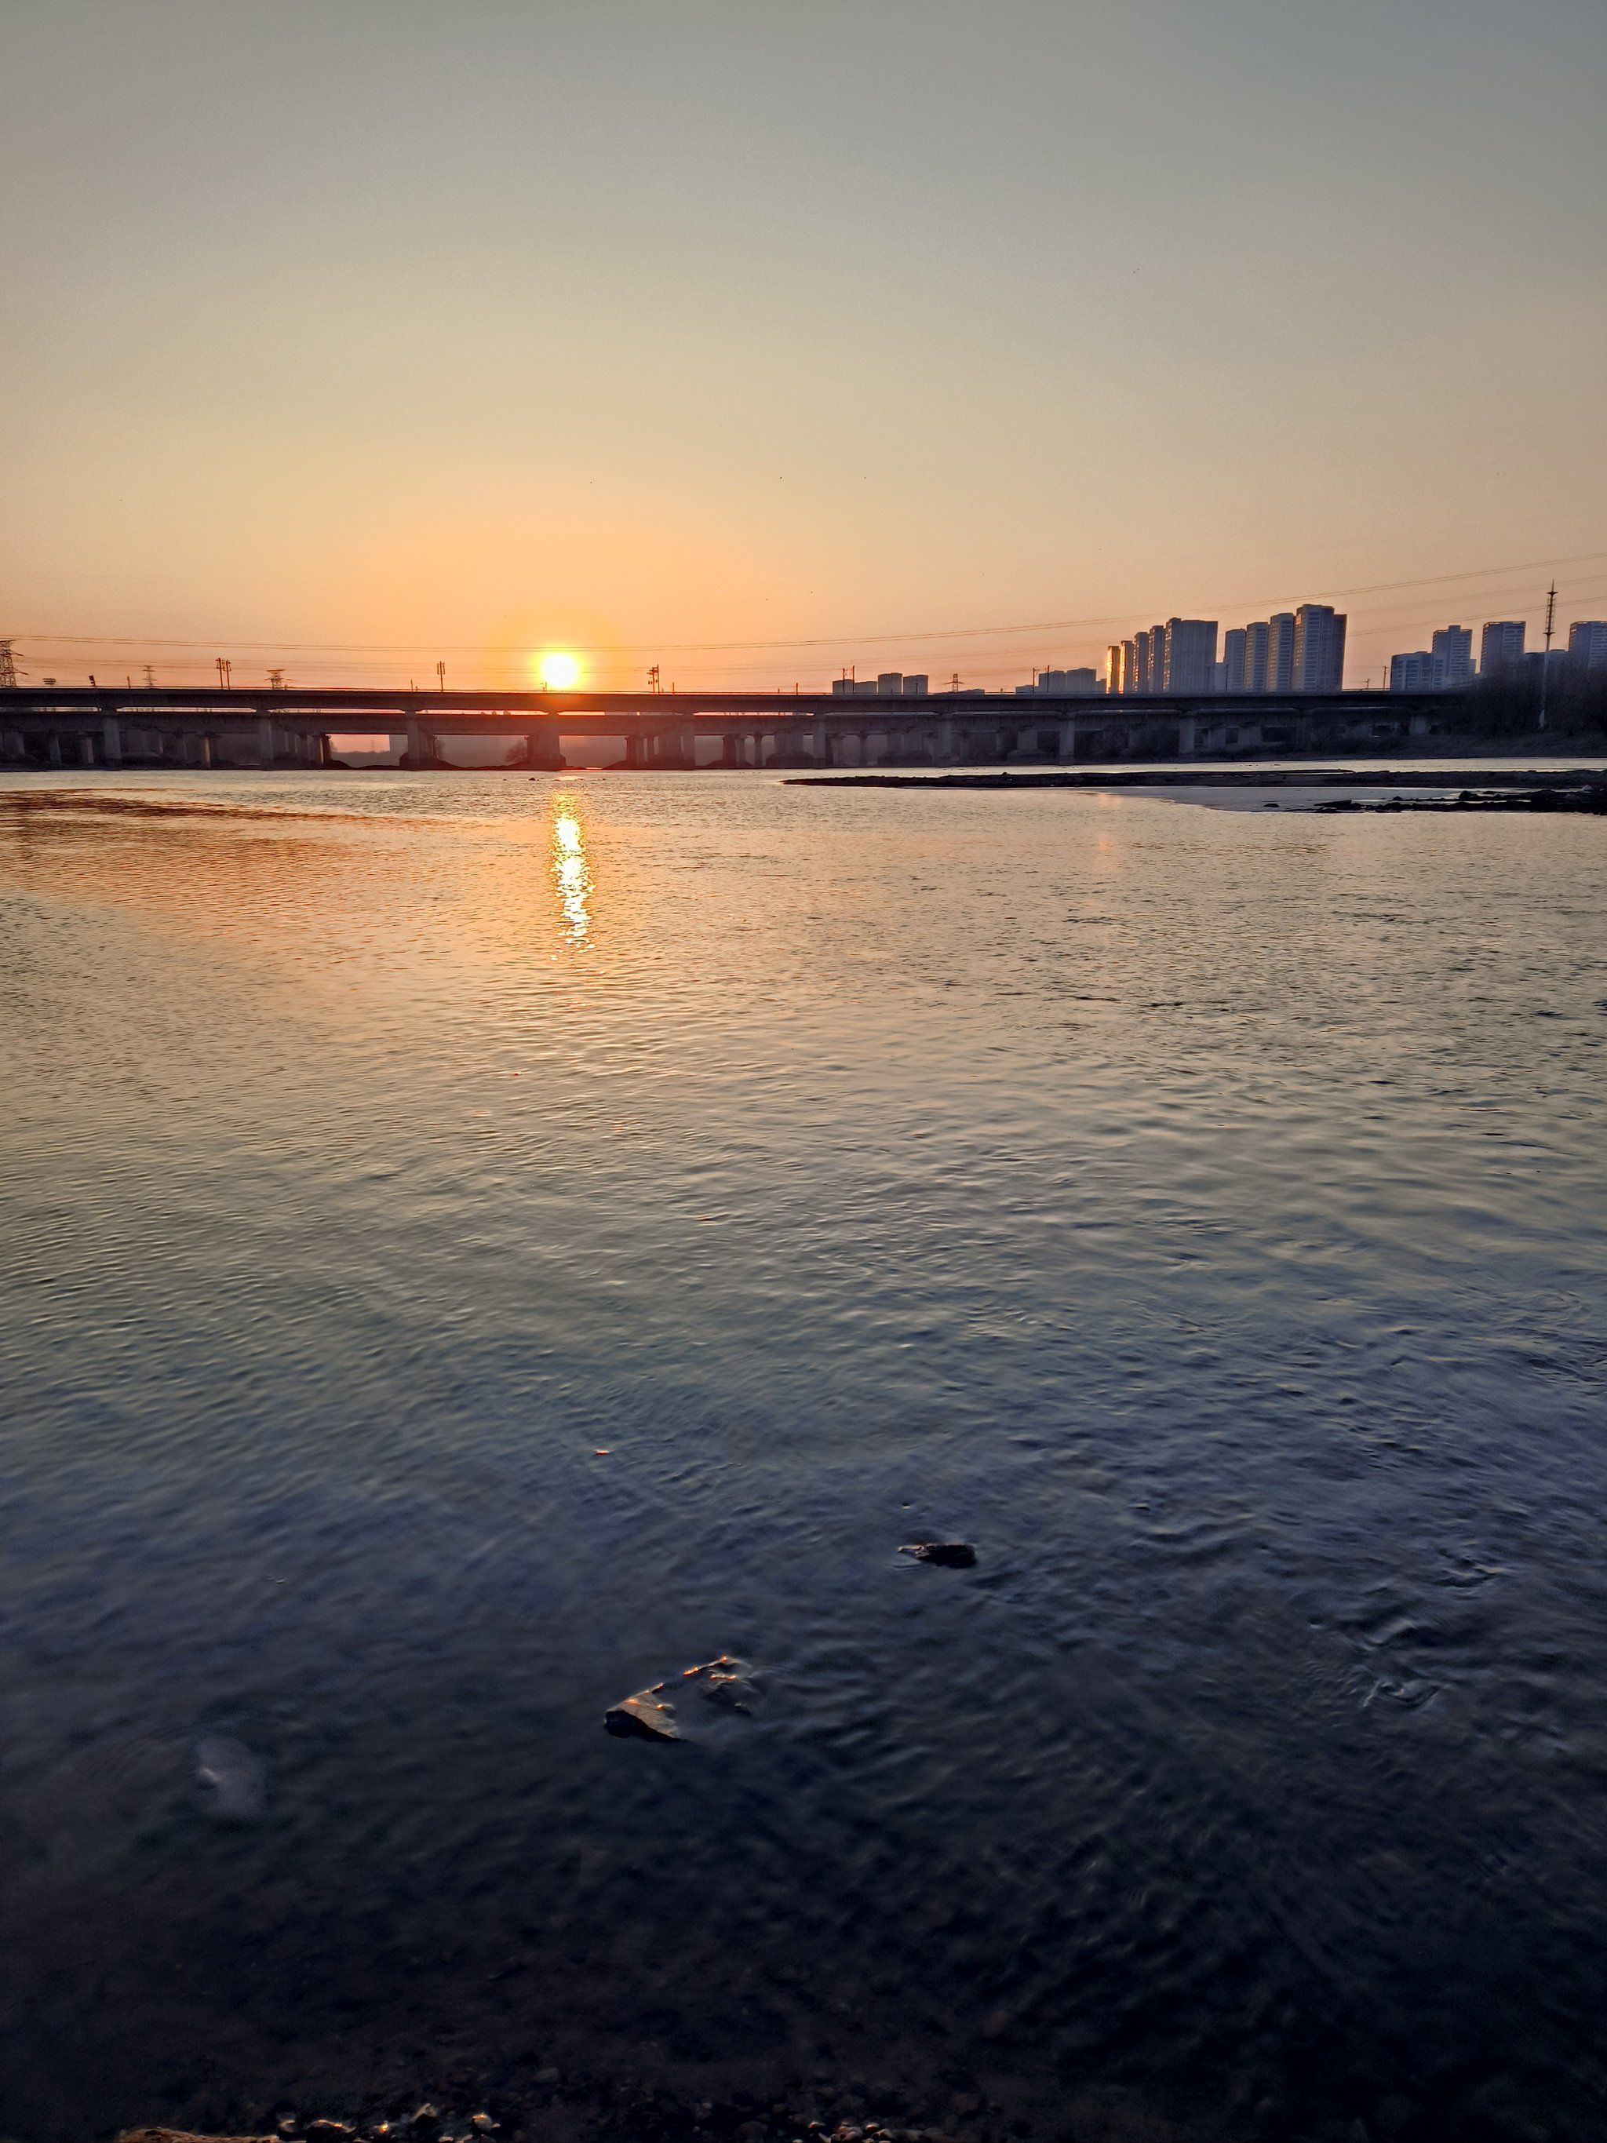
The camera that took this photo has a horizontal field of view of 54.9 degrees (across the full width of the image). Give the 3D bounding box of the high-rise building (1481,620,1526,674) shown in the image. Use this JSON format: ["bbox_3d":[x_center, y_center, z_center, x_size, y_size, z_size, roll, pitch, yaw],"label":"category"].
[{"bbox_3d":[564.800,-311.100,1254.900,31.000,103.000,18.000,2,12,11],"label":"high-rise building"}]

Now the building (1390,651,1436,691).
[{"bbox_3d":[411.200,-249.900,1046.800,23.600,65.600,18.000,0,11,0],"label":"building"}]

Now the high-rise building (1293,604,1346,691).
[{"bbox_3d":[360.600,-274.100,1081.700,27.900,99.200,20.000,0,11,0],"label":"high-rise building"}]

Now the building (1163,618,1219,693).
[{"bbox_3d":[303.400,-302.300,1215.200,37.700,101.400,20.000,0,11,0],"label":"building"}]

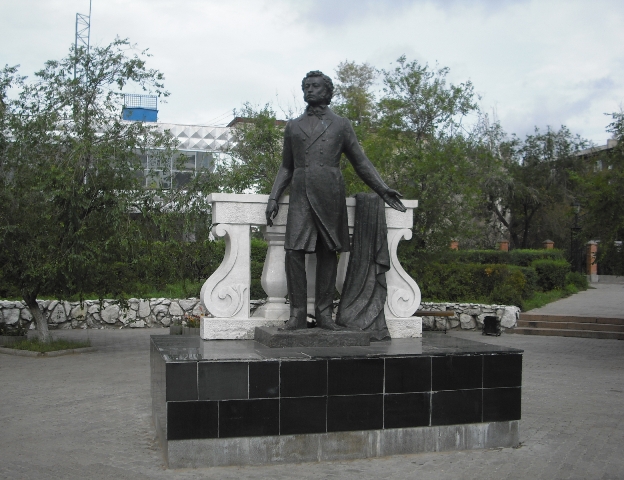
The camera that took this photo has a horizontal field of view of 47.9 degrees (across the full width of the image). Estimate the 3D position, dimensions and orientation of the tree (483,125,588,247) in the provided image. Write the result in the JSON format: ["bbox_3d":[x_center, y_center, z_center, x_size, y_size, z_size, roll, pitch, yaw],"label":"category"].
[{"bbox_3d":[13.101,-2.101,41.000,6.069,9.045,5.600,0,-3,0],"label":"tree"}]

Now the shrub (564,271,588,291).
[{"bbox_3d":[11.858,1.827,31.500,1.076,0.919,1.000,0,-3,0],"label":"shrub"}]

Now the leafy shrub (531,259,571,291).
[{"bbox_3d":[10.285,1.509,30.300,1.620,1.423,1.500,0,-3,0],"label":"leafy shrub"}]

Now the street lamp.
[{"bbox_3d":[14.535,0.000,38.500,0.480,4.250,0.450,0,-3,0],"label":"street lamp"}]

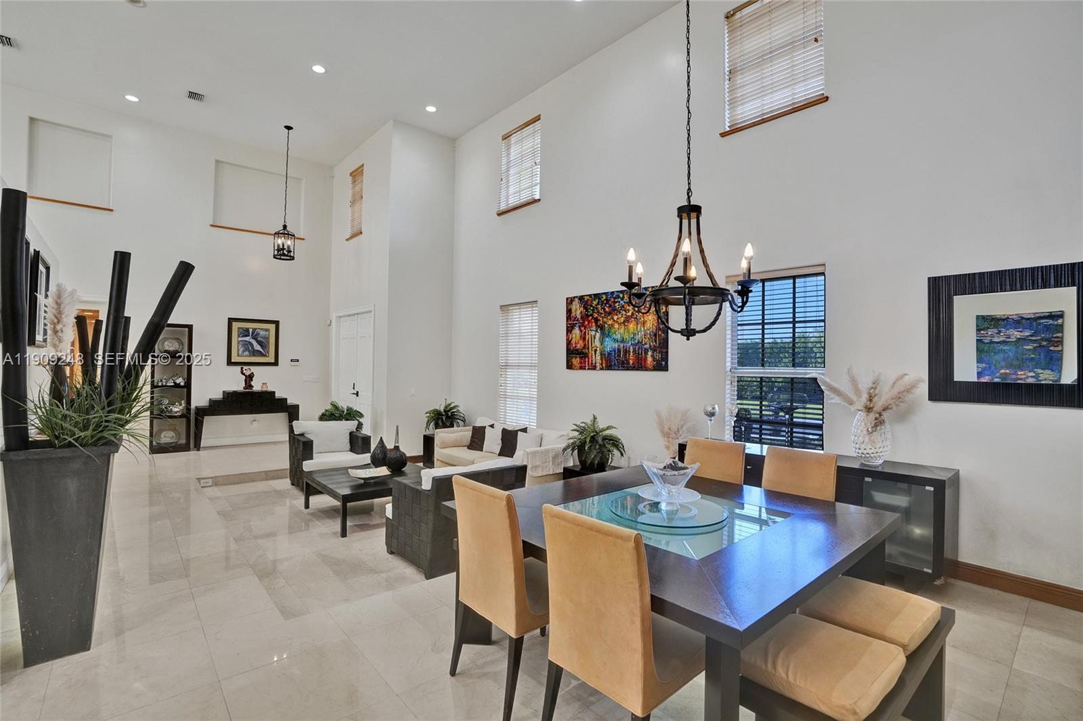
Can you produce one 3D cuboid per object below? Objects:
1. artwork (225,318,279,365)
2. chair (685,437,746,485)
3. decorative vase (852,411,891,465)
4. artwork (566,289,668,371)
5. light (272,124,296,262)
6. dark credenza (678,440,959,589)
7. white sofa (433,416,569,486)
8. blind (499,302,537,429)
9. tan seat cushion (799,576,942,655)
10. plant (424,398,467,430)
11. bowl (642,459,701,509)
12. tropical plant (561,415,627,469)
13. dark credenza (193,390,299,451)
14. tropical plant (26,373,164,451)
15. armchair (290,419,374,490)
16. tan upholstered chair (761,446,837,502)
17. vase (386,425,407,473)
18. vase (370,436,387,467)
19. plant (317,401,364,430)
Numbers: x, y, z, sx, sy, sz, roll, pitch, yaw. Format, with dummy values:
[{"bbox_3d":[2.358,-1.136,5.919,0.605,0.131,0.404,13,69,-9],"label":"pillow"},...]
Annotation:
[{"bbox_3d":[-5.345,-0.332,8.961,0.834,0.858,0.040,1,-1,-41],"label":"artwork"},{"bbox_3d":[1.059,1.078,3.346,0.620,0.980,0.450,1,-1,-41],"label":"chair"},{"bbox_3d":[2.584,0.606,3.766,0.270,0.394,0.270,1,-1,-41],"label":"decorative vase"},{"bbox_3d":[0.876,-0.359,6.047,0.040,0.967,1.643,1,-1,-41],"label":"artwork"},{"bbox_3d":[-4.362,-2.871,8.238,0.370,2.290,0.370,1,-1,-41],"label":"light"},{"bbox_3d":[2.210,1.204,4.114,0.502,0.806,2.009,1,-1,-41],"label":"dark credenza"},{"bbox_3d":[-0.556,1.326,6.734,0.940,0.800,2.100,1,-1,-41],"label":"white sofa"},{"bbox_3d":[-0.349,0.093,7.350,0.070,1.920,0.915,1,-1,-41],"label":"blind"},{"bbox_3d":[1.402,1.100,2.123,0.470,0.075,0.470,1,-1,-41],"label":"tan seat cushion"},{"bbox_3d":[-1.581,0.891,7.920,0.660,0.540,0.660,1,0,0],"label":"plant"},{"bbox_3d":[0.674,0.660,2.520,0.320,0.225,0.320,1,0,15],"label":"bowl"},{"bbox_3d":[0.617,0.940,5.561,0.700,0.650,0.700,1,0,0],"label":"tropical plant"},{"bbox_3d":[-5.317,1.037,8.758,1.620,1.000,0.390,1,-1,-41],"label":"dark credenza"},{"bbox_3d":[-2.430,0.279,2.600,0.580,0.410,0.560,1,-1,-41],"label":"tropical plant"},{"bbox_3d":[-2.853,1.284,6.604,0.900,0.830,0.820,1,-1,-41],"label":"armchair"},{"bbox_3d":[1.494,1.083,2.929,0.560,1.012,0.440,1,-1,-41],"label":"tan upholstered chair"},{"bbox_3d":[-1.704,1.026,5.697,0.235,0.540,0.235,1,-1,-41],"label":"vase"},{"bbox_3d":[-1.969,1.123,5.929,0.260,0.390,0.260,1,-1,-41],"label":"vase"},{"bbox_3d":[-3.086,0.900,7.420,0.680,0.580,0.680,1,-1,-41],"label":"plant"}]

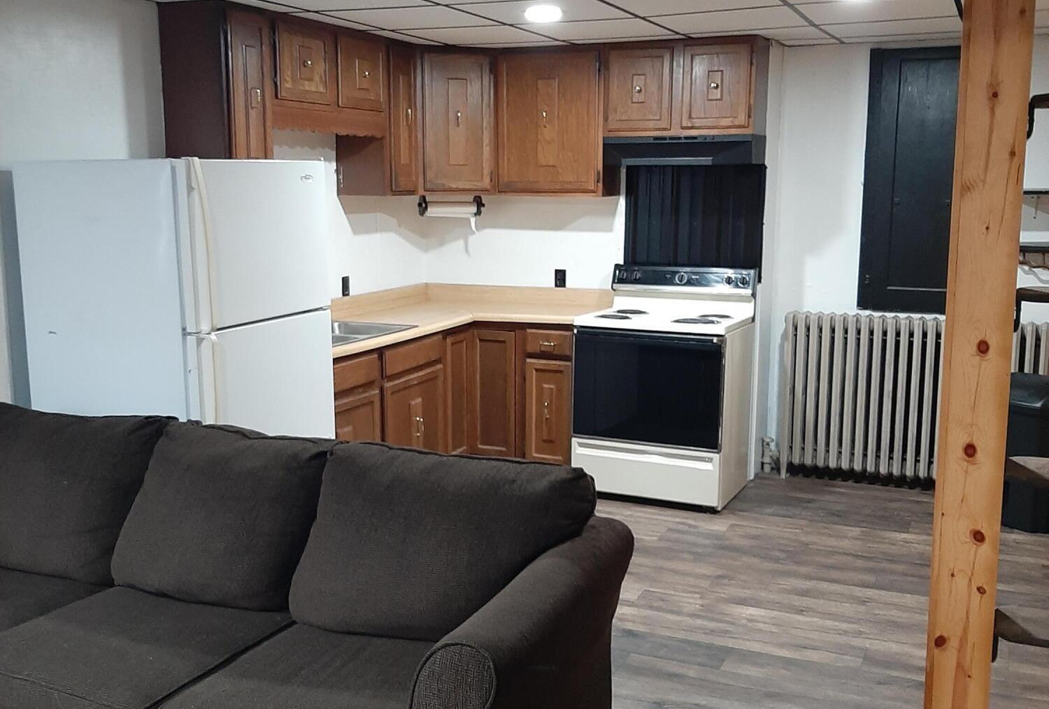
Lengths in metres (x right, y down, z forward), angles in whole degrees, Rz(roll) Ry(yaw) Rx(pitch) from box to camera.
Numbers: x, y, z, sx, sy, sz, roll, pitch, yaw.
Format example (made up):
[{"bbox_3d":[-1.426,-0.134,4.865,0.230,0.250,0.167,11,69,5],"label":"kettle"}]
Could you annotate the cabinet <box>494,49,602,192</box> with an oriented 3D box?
[{"bbox_3d":[0.181,-1.231,5.608,0.610,0.757,0.320,5,11,25],"label":"cabinet"}]

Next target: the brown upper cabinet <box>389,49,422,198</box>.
[{"bbox_3d":[-0.765,-1.205,5.417,0.330,0.740,0.275,4,10,23],"label":"brown upper cabinet"}]

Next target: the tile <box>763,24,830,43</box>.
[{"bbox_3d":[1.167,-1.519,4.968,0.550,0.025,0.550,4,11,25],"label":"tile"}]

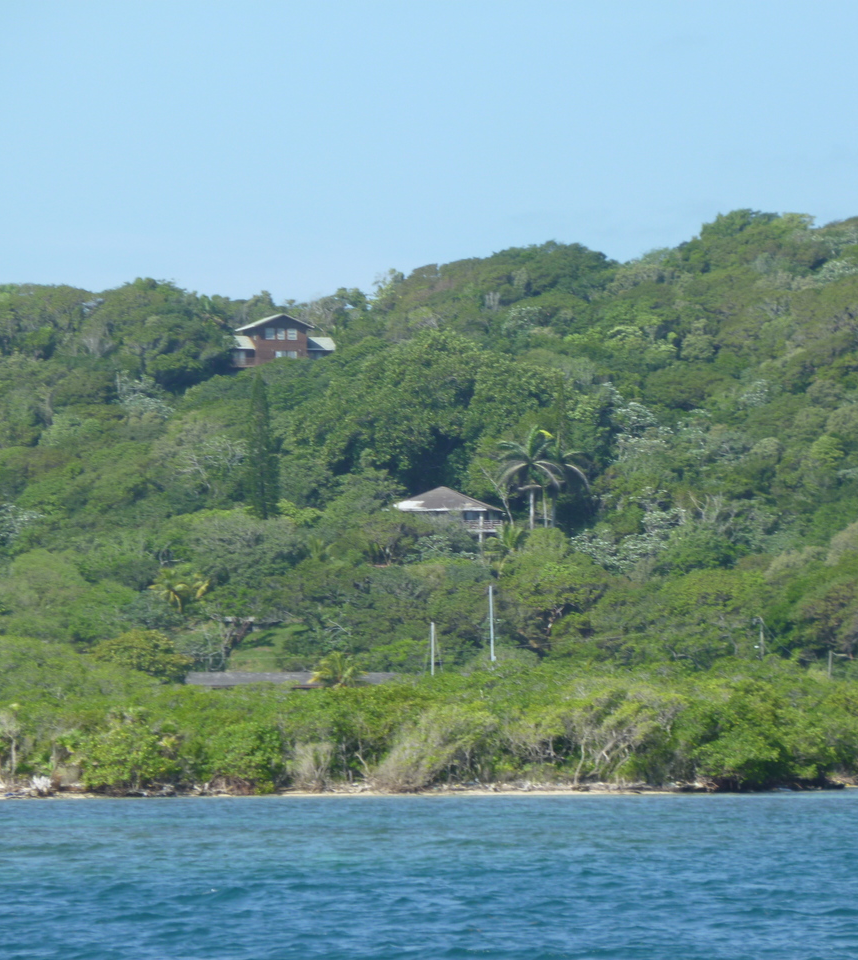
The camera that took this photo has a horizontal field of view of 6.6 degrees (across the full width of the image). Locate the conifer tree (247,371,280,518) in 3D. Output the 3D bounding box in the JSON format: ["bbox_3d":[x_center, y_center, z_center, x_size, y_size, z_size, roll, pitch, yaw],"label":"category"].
[{"bbox_3d":[-19.066,-3.462,849.671,4.100,17.800,4.100,0,-2,0],"label":"conifer tree"}]

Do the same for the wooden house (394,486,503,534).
[{"bbox_3d":[2.443,3.779,831.887,10.800,6.100,10.400,-1,-2,10],"label":"wooden house"}]

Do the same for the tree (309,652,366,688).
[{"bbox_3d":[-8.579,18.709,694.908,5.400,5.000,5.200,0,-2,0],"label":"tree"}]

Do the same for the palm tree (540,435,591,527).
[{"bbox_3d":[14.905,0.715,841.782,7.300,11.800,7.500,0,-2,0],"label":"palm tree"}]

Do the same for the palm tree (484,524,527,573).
[{"bbox_3d":[8.455,7.781,814.885,5.000,6.200,5.000,0,-2,0],"label":"palm tree"}]

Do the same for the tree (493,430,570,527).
[{"bbox_3d":[11.735,0.281,834.774,8.800,12.200,8.600,0,-2,0],"label":"tree"}]

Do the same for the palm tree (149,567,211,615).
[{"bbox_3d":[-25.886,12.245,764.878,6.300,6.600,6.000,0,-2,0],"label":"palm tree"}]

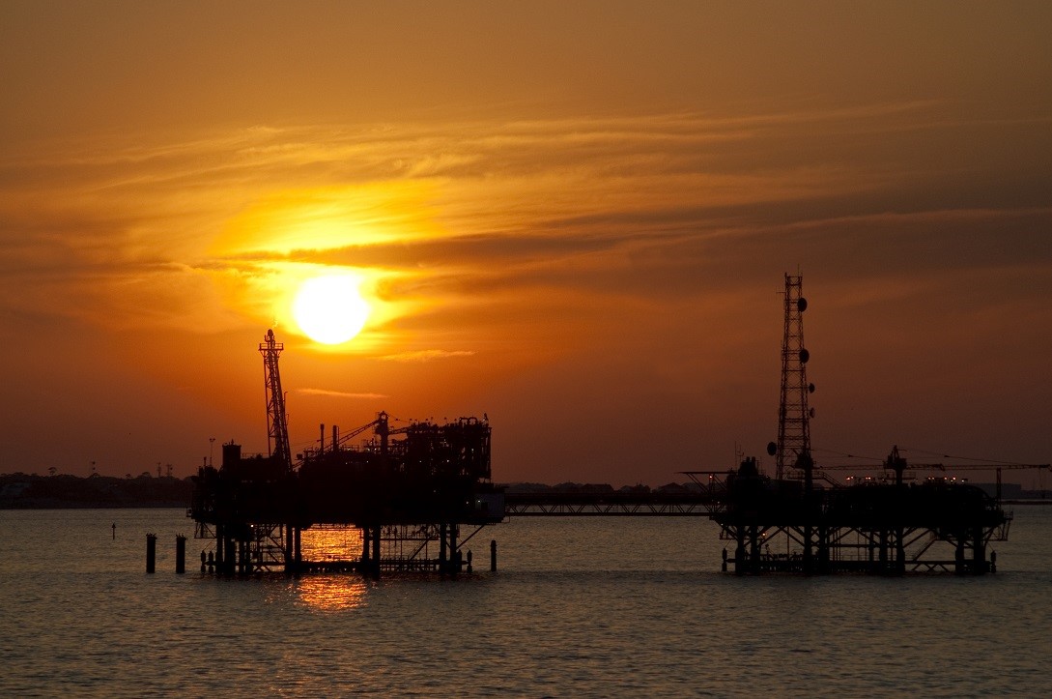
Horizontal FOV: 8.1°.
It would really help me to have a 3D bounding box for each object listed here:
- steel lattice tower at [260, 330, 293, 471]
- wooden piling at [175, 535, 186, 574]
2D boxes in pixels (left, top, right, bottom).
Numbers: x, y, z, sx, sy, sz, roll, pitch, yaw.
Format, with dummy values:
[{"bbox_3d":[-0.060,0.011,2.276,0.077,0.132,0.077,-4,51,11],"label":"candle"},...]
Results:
[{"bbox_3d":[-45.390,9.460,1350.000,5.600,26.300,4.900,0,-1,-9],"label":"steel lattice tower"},{"bbox_3d":[-62.370,36.930,1342.000,1.650,6.900,1.650,0,-1,-9],"label":"wooden piling"}]

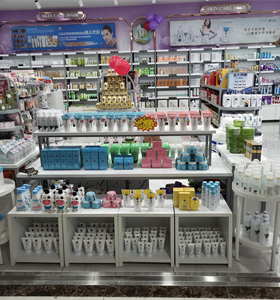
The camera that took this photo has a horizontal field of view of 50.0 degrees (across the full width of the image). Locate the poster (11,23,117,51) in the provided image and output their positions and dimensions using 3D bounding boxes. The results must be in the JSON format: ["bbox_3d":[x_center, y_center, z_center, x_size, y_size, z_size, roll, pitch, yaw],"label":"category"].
[{"bbox_3d":[-2.105,-3.109,8.317,2.934,0.654,0.054,-1,14,3],"label":"poster"}]

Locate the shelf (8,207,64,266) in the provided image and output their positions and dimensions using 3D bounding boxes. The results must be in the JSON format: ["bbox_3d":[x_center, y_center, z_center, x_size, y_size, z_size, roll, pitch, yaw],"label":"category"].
[{"bbox_3d":[-0.736,0.609,2.345,0.395,0.419,0.382,-1,14,3],"label":"shelf"}]

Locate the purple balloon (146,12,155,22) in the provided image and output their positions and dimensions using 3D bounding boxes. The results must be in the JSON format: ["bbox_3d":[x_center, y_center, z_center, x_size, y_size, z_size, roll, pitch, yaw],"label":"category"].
[{"bbox_3d":[0.321,-3.869,8.772,0.260,0.280,0.260,-1,13,3],"label":"purple balloon"}]

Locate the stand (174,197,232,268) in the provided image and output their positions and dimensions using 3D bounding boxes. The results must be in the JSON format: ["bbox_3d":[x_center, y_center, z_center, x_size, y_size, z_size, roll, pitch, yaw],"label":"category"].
[{"bbox_3d":[0.452,0.592,2.283,0.399,0.419,0.382,-1,14,3],"label":"stand"}]

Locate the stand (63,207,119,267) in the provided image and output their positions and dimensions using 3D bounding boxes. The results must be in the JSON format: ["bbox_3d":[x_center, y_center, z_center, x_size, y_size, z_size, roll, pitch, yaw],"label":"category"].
[{"bbox_3d":[-0.356,0.641,2.471,0.415,0.430,0.410,-1,13,3],"label":"stand"}]

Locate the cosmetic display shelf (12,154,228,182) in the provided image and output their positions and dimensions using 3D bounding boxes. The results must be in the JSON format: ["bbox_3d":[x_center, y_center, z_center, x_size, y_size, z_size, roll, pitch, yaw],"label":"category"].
[{"bbox_3d":[-0.112,0.137,2.561,1.628,0.054,0.603,-1,14,3],"label":"cosmetic display shelf"}]

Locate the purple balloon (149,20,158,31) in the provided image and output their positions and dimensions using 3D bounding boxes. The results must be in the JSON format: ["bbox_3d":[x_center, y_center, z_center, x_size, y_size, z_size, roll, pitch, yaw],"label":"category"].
[{"bbox_3d":[0.362,-3.262,7.883,0.247,0.262,0.247,-1,14,3],"label":"purple balloon"}]

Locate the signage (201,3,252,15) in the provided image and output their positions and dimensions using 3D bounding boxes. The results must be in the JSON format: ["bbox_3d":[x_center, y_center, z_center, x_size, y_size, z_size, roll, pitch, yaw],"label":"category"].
[{"bbox_3d":[2.496,-4.090,8.720,1.460,0.280,0.100,-1,13,3],"label":"signage"}]

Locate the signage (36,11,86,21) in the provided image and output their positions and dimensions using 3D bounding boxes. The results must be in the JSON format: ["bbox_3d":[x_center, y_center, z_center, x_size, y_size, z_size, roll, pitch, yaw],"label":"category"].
[{"bbox_3d":[-2.111,-3.602,8.085,1.356,0.232,0.107,-1,14,3],"label":"signage"}]

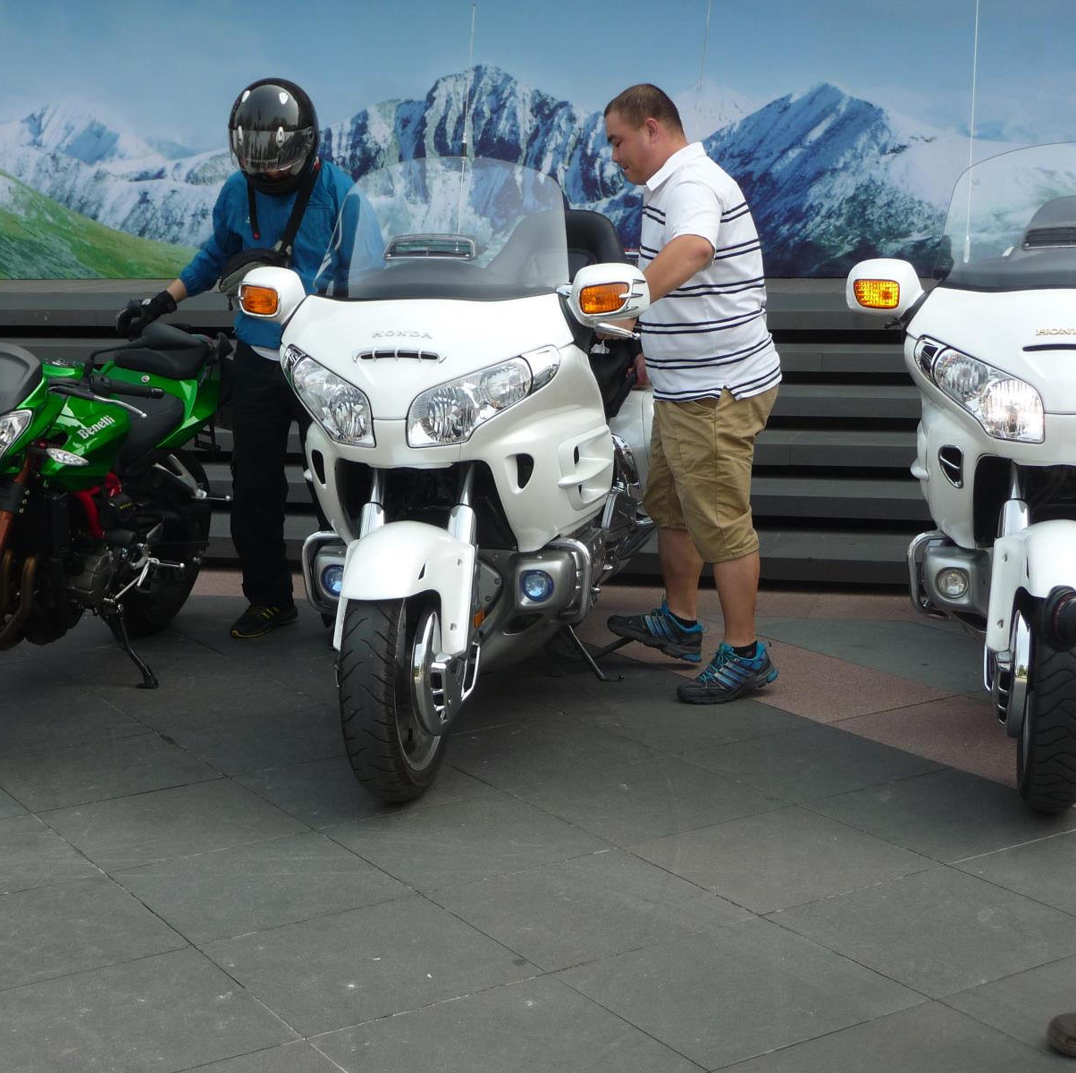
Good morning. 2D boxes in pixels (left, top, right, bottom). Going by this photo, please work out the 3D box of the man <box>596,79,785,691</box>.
[{"bbox_3d":[0.432,-0.412,5.624,0.540,1.690,0.560,-3,10,-11],"label":"man"}]

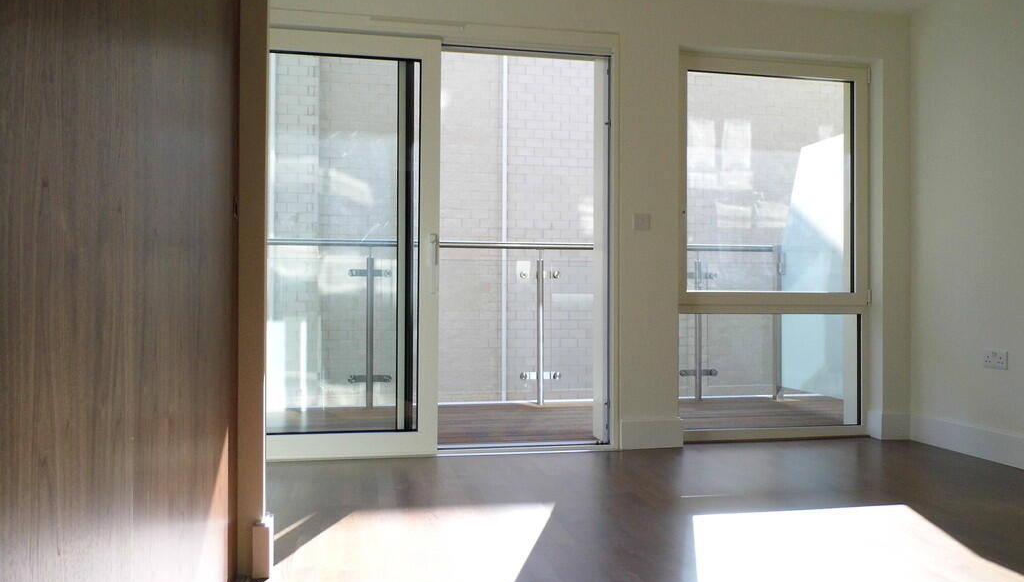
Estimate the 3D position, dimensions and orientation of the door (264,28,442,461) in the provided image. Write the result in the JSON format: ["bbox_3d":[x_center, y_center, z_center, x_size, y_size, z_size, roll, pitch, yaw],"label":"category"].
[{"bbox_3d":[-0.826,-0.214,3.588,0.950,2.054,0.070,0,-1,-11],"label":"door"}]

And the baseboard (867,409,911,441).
[{"bbox_3d":[2.131,0.761,4.176,0.182,0.148,0.124,0,-1,-11],"label":"baseboard"}]

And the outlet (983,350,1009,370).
[{"bbox_3d":[2.344,0.334,3.577,0.012,0.086,0.144,0,-1,-11],"label":"outlet"}]

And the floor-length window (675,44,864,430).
[{"bbox_3d":[1.441,-0.232,4.142,1.197,2.110,0.080,0,-1,-11],"label":"floor-length window"}]

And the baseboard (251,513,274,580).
[{"bbox_3d":[-0.703,0.724,2.098,0.045,0.148,0.090,0,-1,-11],"label":"baseboard"}]

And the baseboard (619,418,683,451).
[{"bbox_3d":[0.732,0.750,3.864,0.344,0.148,0.022,0,-1,-11],"label":"baseboard"}]

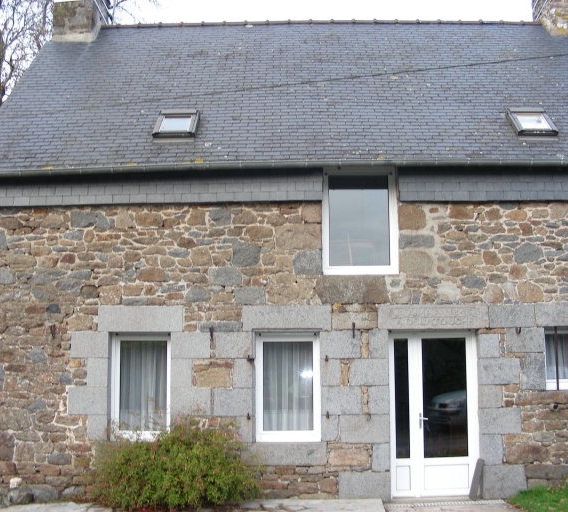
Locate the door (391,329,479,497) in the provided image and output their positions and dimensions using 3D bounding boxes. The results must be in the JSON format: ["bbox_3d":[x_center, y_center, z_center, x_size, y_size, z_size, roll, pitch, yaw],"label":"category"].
[{"bbox_3d":[1.999,2.095,9.962,1.153,2.150,0.100,-1,-9,2],"label":"door"}]

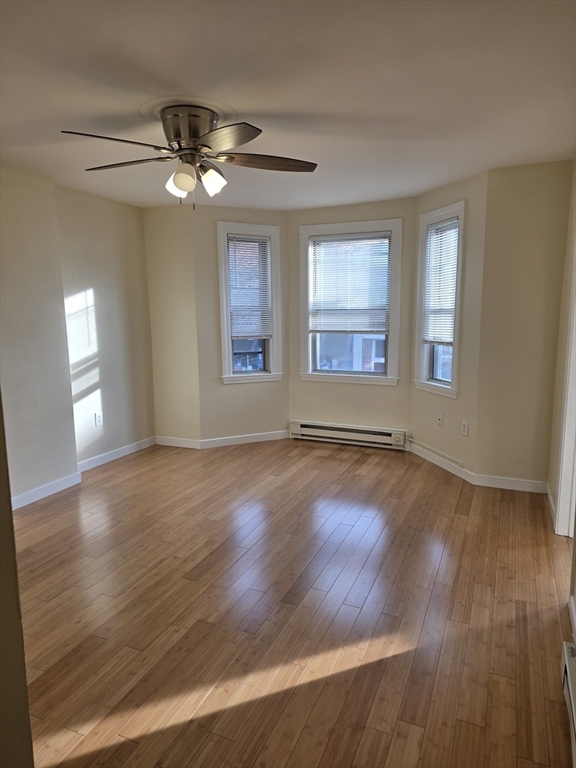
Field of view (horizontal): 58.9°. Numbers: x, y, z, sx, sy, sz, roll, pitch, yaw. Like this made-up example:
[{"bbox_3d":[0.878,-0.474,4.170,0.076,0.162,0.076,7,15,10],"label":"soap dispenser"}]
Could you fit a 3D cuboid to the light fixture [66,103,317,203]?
[{"bbox_3d":[-0.543,-1.146,2.587,1.290,0.410,1.270,4,10,24],"label":"light fixture"}]

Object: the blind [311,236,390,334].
[{"bbox_3d":[0.602,-0.983,5.062,0.830,0.964,0.040,4,10,24],"label":"blind"}]

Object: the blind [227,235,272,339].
[{"bbox_3d":[-0.374,-0.968,5.157,0.436,1.014,0.040,-4,10,-24],"label":"blind"}]

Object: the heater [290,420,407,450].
[{"bbox_3d":[0.601,0.521,5.255,1.235,0.182,0.070,4,10,24],"label":"heater"}]

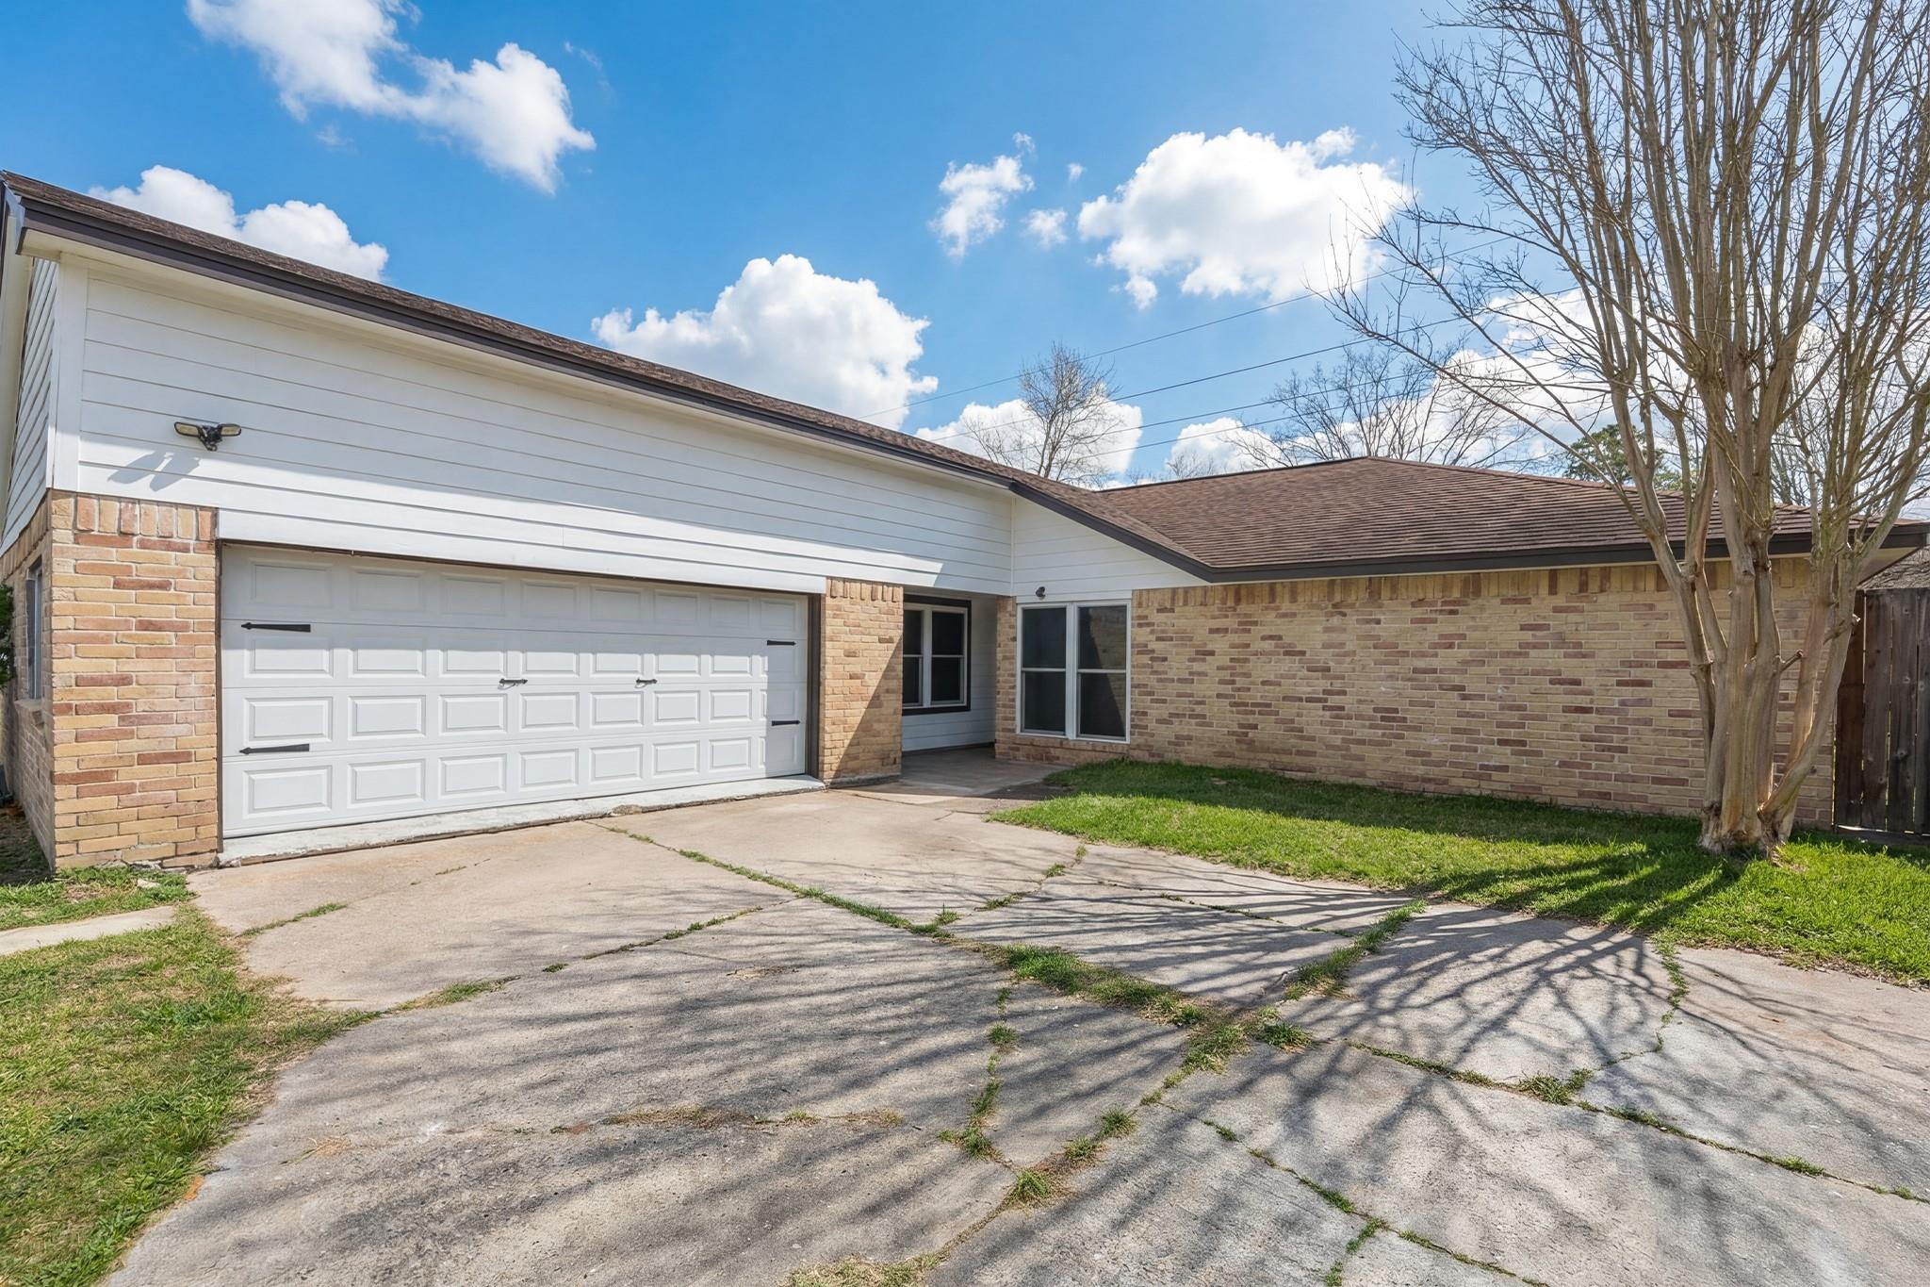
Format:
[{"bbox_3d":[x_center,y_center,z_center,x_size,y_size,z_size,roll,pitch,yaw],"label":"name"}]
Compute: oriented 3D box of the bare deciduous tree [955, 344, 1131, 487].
[{"bbox_3d":[2.420,-3.810,26.500,5.300,10.830,5.000,0,0,0],"label":"bare deciduous tree"}]

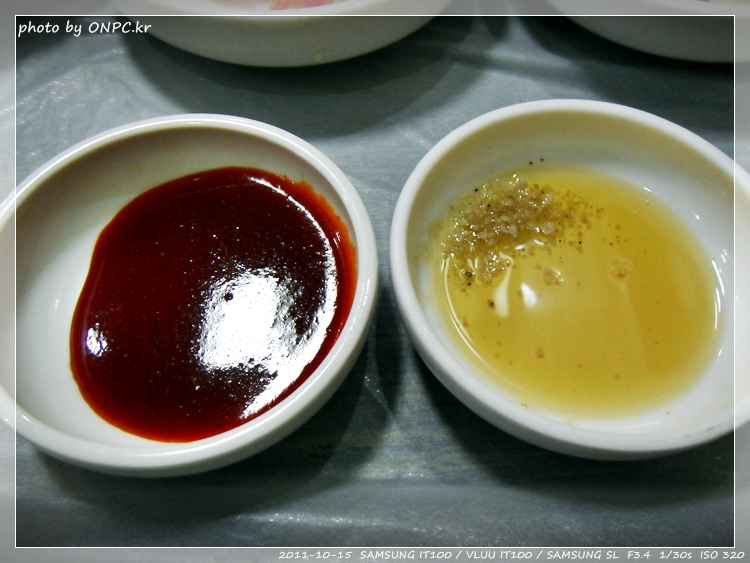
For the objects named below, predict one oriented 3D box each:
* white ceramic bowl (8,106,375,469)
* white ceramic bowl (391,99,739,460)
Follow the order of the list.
[{"bbox_3d":[-0.051,0.003,0.171,0.103,0.033,0.103,0,61,-1],"label":"white ceramic bowl"},{"bbox_3d":[0.057,0.000,0.174,0.106,0.033,0.106,0,61,-1],"label":"white ceramic bowl"}]

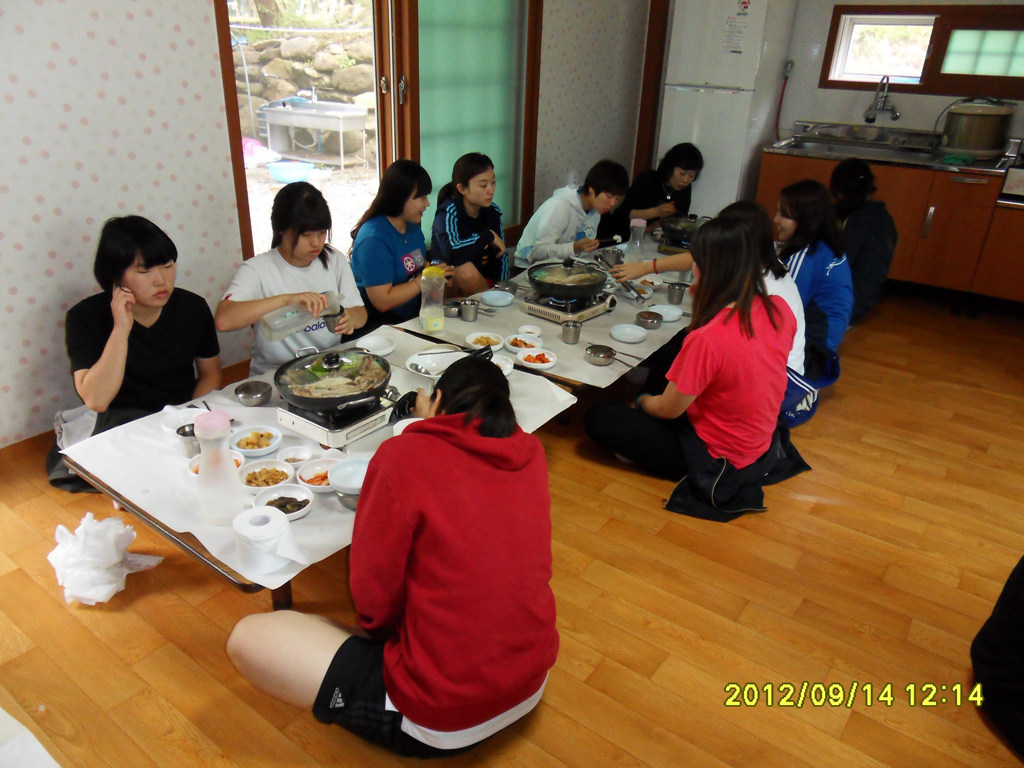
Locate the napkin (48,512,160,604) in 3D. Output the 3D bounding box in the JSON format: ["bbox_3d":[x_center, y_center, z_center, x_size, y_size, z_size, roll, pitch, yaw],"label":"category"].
[{"bbox_3d":[-1.026,0.423,1.780,0.220,0.150,0.170,-11,28,-28],"label":"napkin"}]

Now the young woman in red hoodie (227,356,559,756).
[{"bbox_3d":[-0.181,0.291,1.456,0.660,0.770,0.660,-20,33,-40],"label":"young woman in red hoodie"}]

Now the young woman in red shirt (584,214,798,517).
[{"bbox_3d":[0.582,-0.132,2.319,0.620,0.840,0.660,-20,33,-40],"label":"young woman in red shirt"}]

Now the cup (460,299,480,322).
[{"bbox_3d":[-0.158,-0.284,2.719,0.073,0.072,0.073,2,24,-1],"label":"cup"}]

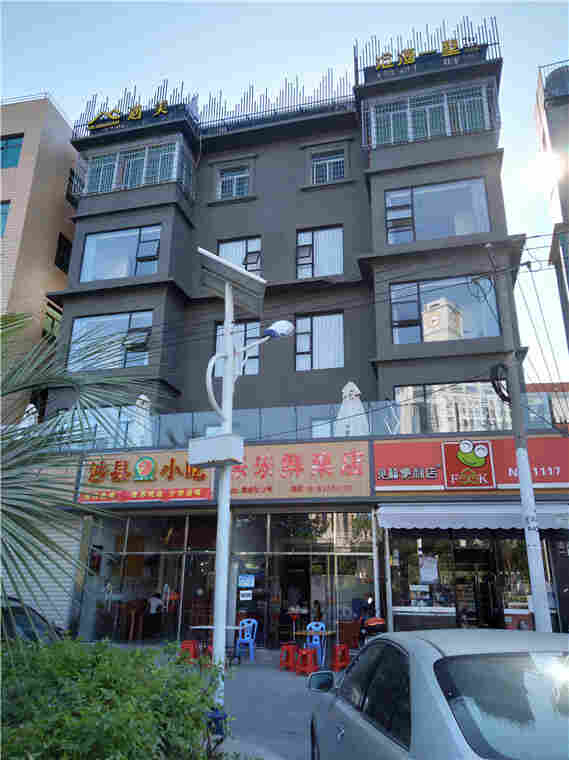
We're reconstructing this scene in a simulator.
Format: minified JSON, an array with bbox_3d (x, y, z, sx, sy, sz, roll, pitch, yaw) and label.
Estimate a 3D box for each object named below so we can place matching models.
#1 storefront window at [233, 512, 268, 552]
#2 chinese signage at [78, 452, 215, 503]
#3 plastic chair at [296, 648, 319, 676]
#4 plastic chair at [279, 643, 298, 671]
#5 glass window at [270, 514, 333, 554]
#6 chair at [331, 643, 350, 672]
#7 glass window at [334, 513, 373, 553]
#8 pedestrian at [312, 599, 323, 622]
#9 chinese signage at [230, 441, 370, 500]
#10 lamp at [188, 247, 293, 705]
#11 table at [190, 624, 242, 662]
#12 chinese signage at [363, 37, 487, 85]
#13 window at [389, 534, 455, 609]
[{"bbox_3d":[-0.904,3.964,13.102,0.962,0.949,0.080,-4,-20,12],"label":"storefront window"},{"bbox_3d":[-3.772,2.674,13.900,3.877,1.320,0.150,-4,-20,12],"label":"chinese signage"},{"bbox_3d":[0.433,5.171,9.334,0.330,0.450,0.330,-4,-20,12],"label":"plastic chair"},{"bbox_3d":[0.087,5.581,10.154,0.350,0.460,0.350,-4,-19,12],"label":"plastic chair"},{"bbox_3d":[0.444,3.894,12.808,1.628,0.963,0.080,-4,-20,12],"label":"glass window"},{"bbox_3d":[1.137,5.590,10.154,0.350,0.460,0.350,-4,-19,12],"label":"chair"},{"bbox_3d":[1.715,3.794,12.575,1.000,1.000,0.100,-4,-19,12],"label":"glass window"},{"bbox_3d":[0.768,5.712,11.694,0.450,1.200,0.500,-4,-19,12],"label":"pedestrian"},{"bbox_3d":[0.170,2.366,13.079,4.019,1.387,0.150,-4,-20,12],"label":"chinese signage"},{"bbox_3d":[-0.595,1.198,7.221,2.000,6.900,1.350,-15,-24,39],"label":"lamp"},{"bbox_3d":[-1.415,5.583,10.624,1.050,0.730,0.620,-4,-19,12],"label":"table"},{"bbox_3d":[5.094,-11.543,18.406,4.241,1.268,0.200,-4,-20,12],"label":"chinese signage"},{"bbox_3d":[3.256,4.504,11.924,1.404,1.631,0.080,-4,-20,12],"label":"window"}]

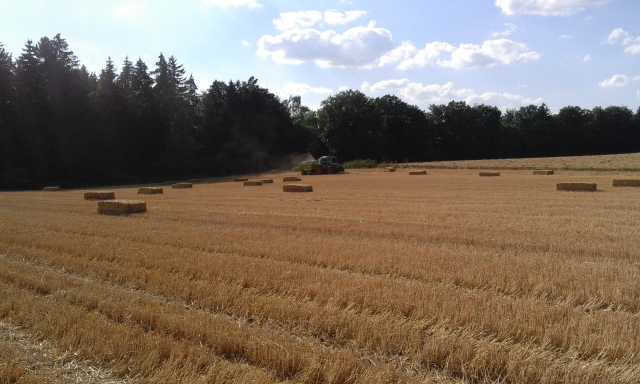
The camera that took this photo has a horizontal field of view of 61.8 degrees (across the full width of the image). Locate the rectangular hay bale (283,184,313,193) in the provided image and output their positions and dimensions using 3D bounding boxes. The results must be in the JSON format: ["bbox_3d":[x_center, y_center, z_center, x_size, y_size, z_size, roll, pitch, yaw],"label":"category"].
[{"bbox_3d":[-1.748,-0.186,42.478,2.200,0.680,1.080,1,4,42],"label":"rectangular hay bale"}]

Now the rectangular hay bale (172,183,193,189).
[{"bbox_3d":[-15.084,-0.577,58.679,2.200,0.680,1.080,1,4,42],"label":"rectangular hay bale"}]

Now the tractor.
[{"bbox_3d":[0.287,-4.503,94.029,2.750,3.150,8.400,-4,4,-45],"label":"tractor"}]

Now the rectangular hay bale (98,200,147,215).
[{"bbox_3d":[-8.786,0.795,23.766,2.200,0.680,1.080,1,4,42],"label":"rectangular hay bale"}]

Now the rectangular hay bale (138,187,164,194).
[{"bbox_3d":[-14.474,0.026,45.704,2.200,0.680,1.080,1,4,42],"label":"rectangular hay bale"}]

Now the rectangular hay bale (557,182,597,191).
[{"bbox_3d":[16.787,-0.223,34.910,2.200,0.680,1.080,1,4,42],"label":"rectangular hay bale"}]

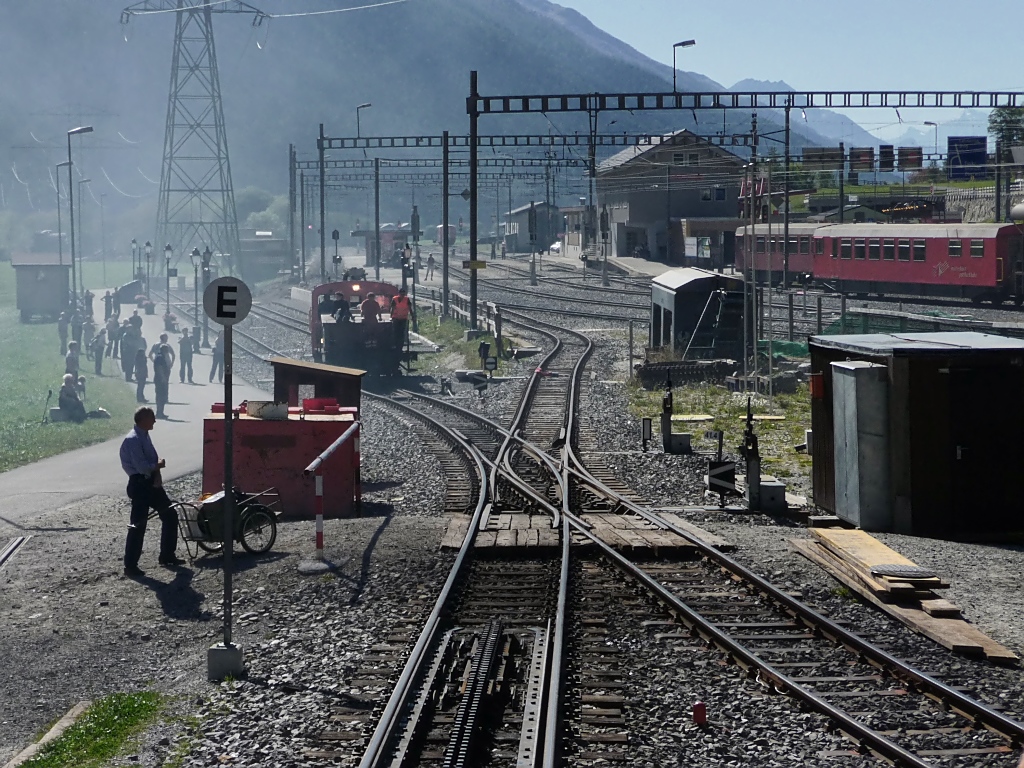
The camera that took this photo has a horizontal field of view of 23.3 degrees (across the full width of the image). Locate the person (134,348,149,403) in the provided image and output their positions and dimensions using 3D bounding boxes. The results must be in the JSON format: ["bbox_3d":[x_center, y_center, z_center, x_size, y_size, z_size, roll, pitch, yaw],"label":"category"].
[{"bbox_3d":[-9.907,-0.229,66.500,0.380,1.421,0.450,-2,4,-24],"label":"person"}]

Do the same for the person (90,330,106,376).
[{"bbox_3d":[-13.728,-1.046,82.500,0.500,1.600,0.500,-1,4,-6],"label":"person"}]

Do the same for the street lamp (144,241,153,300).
[{"bbox_3d":[-21.943,-6.459,150.000,0.430,4.350,0.430,0,4,0],"label":"street lamp"}]

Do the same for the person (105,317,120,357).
[{"bbox_3d":[-15.916,-1.873,99.000,0.580,1.720,0.420,-3,4,-37],"label":"person"}]

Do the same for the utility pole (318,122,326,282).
[{"bbox_3d":[-11.084,-10.627,145.500,0.240,9.369,0.240,-1,4,-14],"label":"utility pole"}]

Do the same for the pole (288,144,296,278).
[{"bbox_3d":[-16.983,-13.329,192.000,0.230,10.354,0.230,-1,4,-14],"label":"pole"}]

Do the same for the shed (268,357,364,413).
[{"bbox_3d":[-2.579,0.665,32.700,1.300,2.000,1.100,0,4,0],"label":"shed"}]

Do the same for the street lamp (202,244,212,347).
[{"bbox_3d":[-13.234,-3.803,108.000,0.420,4.250,0.420,0,4,0],"label":"street lamp"}]

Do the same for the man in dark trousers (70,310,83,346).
[{"bbox_3d":[-17.068,-2.040,97.500,0.520,1.726,0.380,-2,4,-27],"label":"man in dark trousers"}]

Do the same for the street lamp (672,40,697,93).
[{"bbox_3d":[6.560,-12.074,94.500,0.860,1.978,0.260,-1,4,-9],"label":"street lamp"}]

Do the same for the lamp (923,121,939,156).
[{"bbox_3d":[22.258,-13.068,132.000,0.780,1.750,0.250,0,4,0],"label":"lamp"}]

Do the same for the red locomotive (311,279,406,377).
[{"bbox_3d":[-4.472,-1.444,71.000,2.600,3.050,7.400,0,4,-5],"label":"red locomotive"}]

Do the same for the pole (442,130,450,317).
[{"bbox_3d":[-2.798,-6.814,105.500,0.230,7.854,0.230,-1,4,-14],"label":"pole"}]

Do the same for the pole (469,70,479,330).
[{"bbox_3d":[-1.411,-6.812,92.500,0.260,9.678,0.260,-1,4,-14],"label":"pole"}]

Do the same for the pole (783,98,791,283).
[{"bbox_3d":[14.940,-10.322,135.000,0.270,10.300,0.270,0,4,0],"label":"pole"}]

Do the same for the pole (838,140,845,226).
[{"bbox_3d":[23.603,-12.679,178.000,0.300,9.241,0.300,0,4,0],"label":"pole"}]

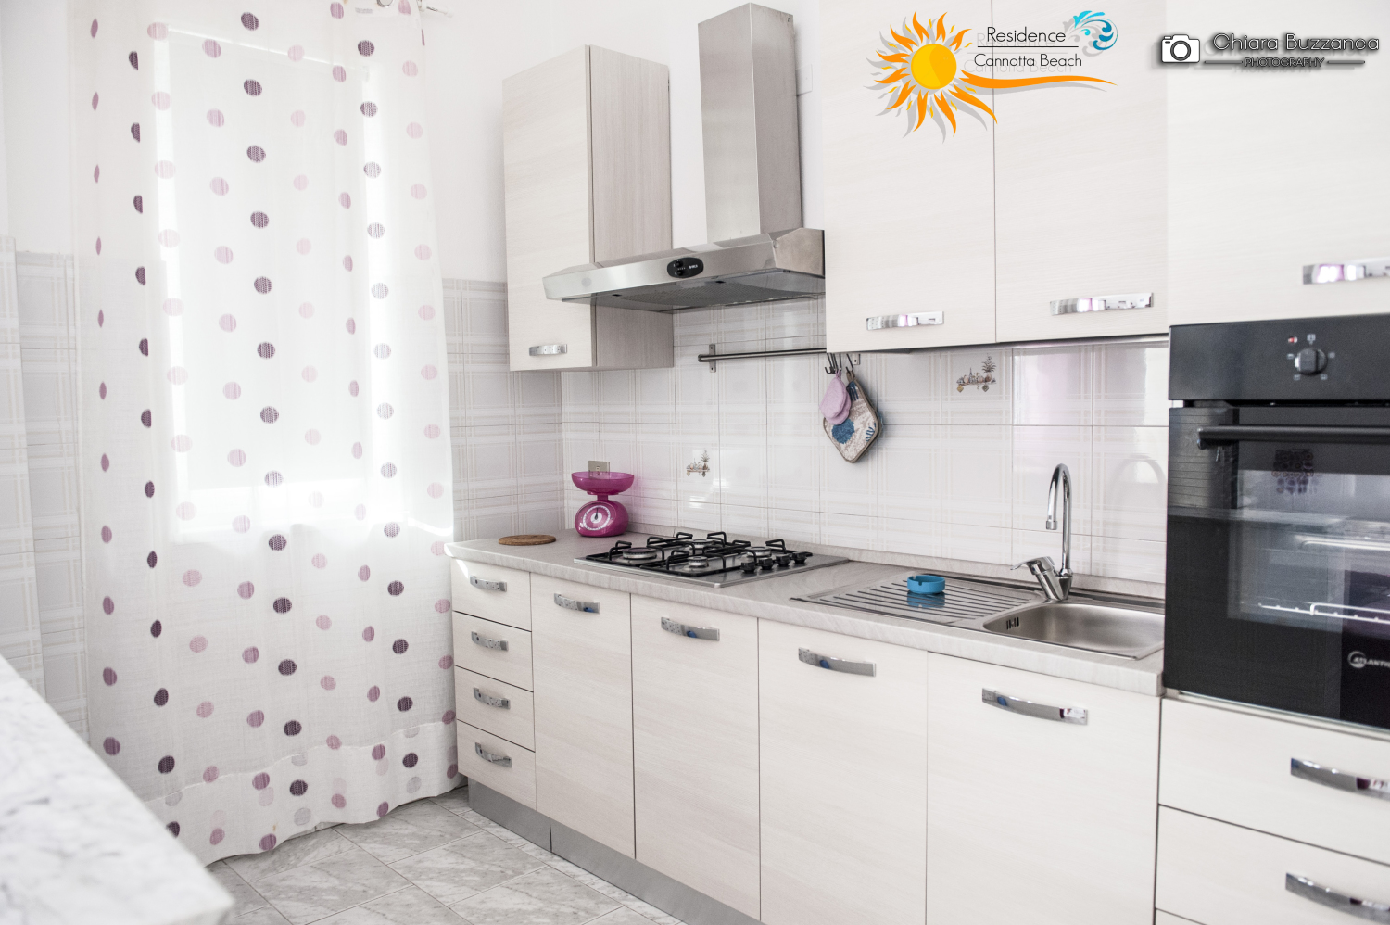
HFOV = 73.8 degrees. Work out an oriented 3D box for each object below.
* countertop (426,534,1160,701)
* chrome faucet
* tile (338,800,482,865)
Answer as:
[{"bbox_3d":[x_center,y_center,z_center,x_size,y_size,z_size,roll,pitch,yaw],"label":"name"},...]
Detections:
[{"bbox_3d":[0.162,0.313,2.510,2.224,0.039,0.572,3,5,44],"label":"countertop"},{"bbox_3d":[0.803,0.162,2.141,0.169,0.305,0.072,-4,5,-40],"label":"chrome faucet"},{"bbox_3d":[-0.925,1.211,3.020,0.335,0.013,0.322,3,5,44],"label":"tile"}]

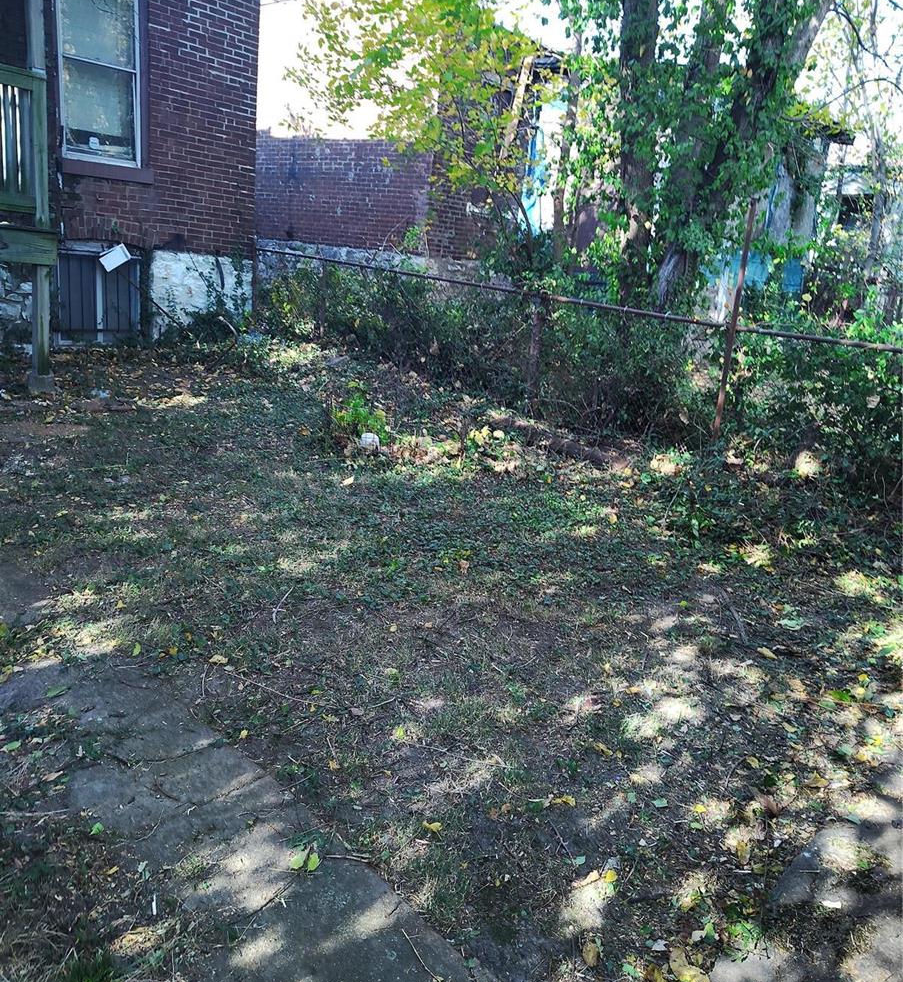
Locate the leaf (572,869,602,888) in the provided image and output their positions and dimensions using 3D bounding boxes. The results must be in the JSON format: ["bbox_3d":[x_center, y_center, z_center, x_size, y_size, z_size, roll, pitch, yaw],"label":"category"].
[{"bbox_3d":[0.338,0.967,2.069,0.089,0.022,0.040,-6,20,-38],"label":"leaf"}]

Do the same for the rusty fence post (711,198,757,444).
[{"bbox_3d":[2.443,-1.431,7.197,0.055,2.080,0.055,-9,19,-43],"label":"rusty fence post"}]

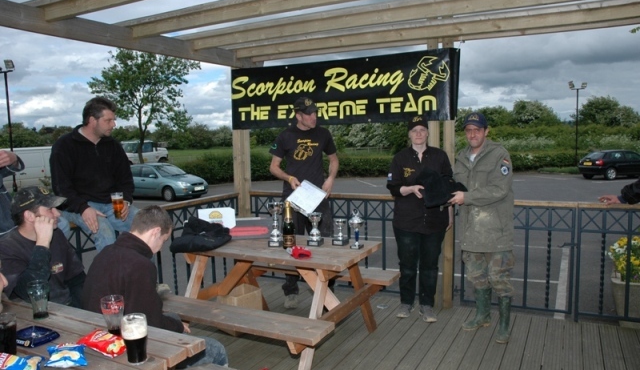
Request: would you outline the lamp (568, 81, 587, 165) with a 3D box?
[{"bbox_3d":[20.241,-4.907,37.706,1.300,6.750,0.500,1,5,20],"label":"lamp"}]

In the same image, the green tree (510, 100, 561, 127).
[{"bbox_3d":[18.876,-4.403,42.074,4.600,5.600,4.400,1,4,24],"label":"green tree"}]

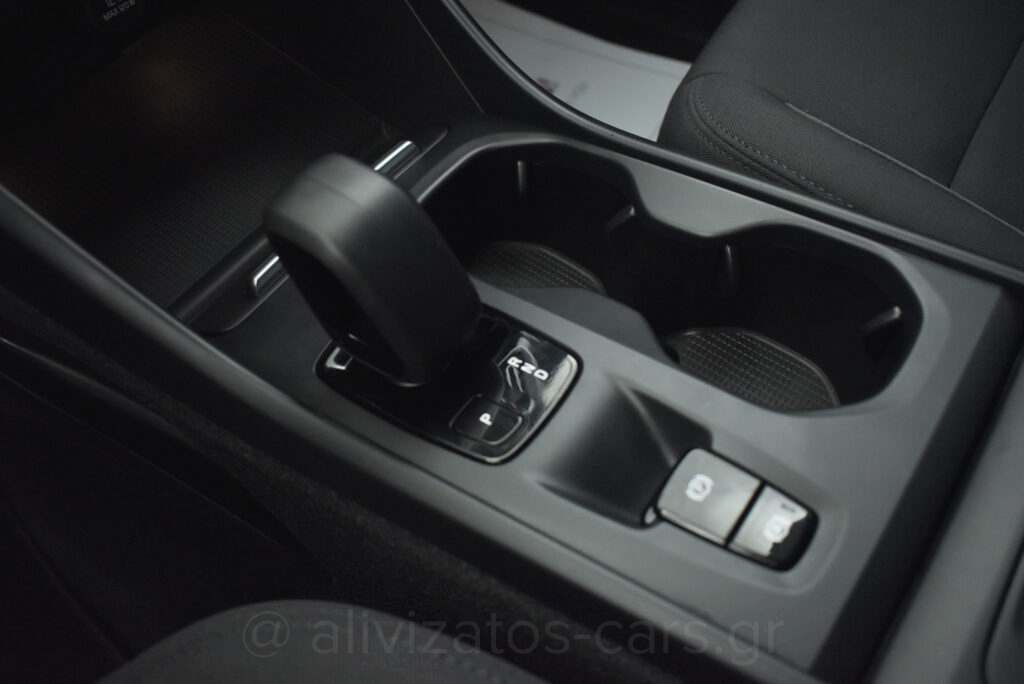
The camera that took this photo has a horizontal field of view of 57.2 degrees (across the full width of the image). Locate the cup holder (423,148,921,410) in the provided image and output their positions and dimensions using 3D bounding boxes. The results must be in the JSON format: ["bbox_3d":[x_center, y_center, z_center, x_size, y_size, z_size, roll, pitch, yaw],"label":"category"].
[{"bbox_3d":[0.056,-0.013,0.385,0.194,0.061,0.098,27,55,20],"label":"cup holder"}]

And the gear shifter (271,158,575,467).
[{"bbox_3d":[-0.029,-0.014,0.311,0.100,0.058,0.061,27,55,20],"label":"gear shifter"}]

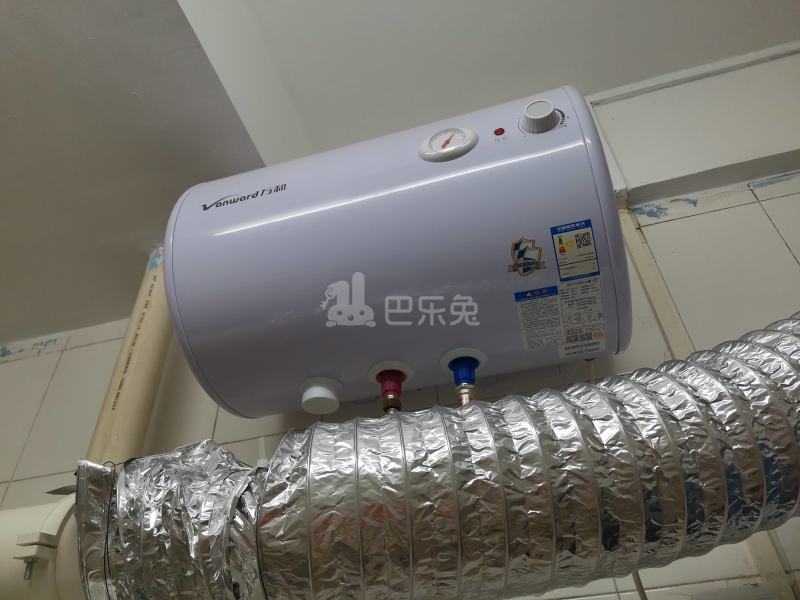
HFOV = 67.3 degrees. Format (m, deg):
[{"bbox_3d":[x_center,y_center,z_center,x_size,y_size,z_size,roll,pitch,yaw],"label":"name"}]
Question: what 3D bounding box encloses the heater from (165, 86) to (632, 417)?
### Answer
[{"bbox_3d":[0.004,-0.057,0.908,0.595,0.392,0.394,-12,-42,11],"label":"heater"}]

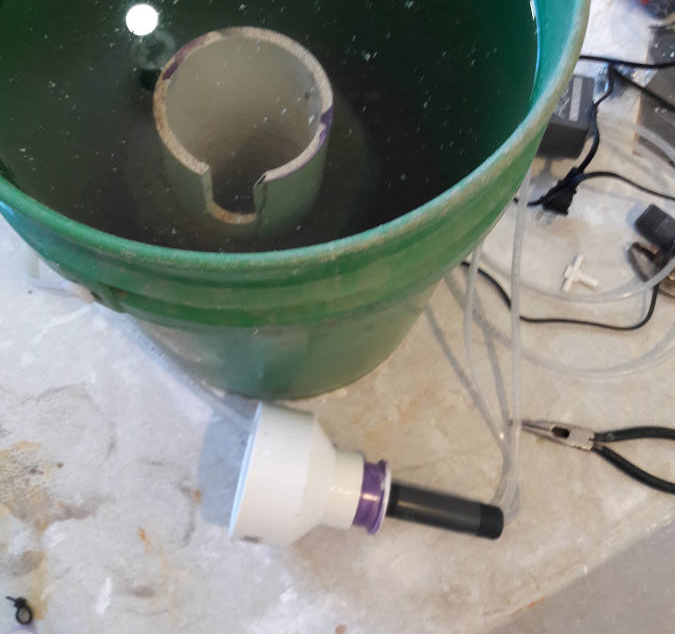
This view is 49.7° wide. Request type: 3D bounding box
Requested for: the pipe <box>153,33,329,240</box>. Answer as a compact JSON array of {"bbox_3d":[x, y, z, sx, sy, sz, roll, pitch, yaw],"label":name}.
[{"bbox_3d":[-0.049,-0.086,0.422,0.088,0.136,0.088,2,74,-3],"label":"pipe"}]

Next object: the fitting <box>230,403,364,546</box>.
[{"bbox_3d":[-0.028,0.127,0.565,0.089,0.101,0.101,14,73,-9],"label":"fitting"}]

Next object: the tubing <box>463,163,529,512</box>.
[{"bbox_3d":[0.124,0.025,0.567,0.055,0.140,0.240,-1,74,-3],"label":"tubing"}]

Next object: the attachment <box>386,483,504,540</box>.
[{"bbox_3d":[0.087,0.156,0.583,0.096,0.028,0.028,14,73,-9],"label":"attachment"}]

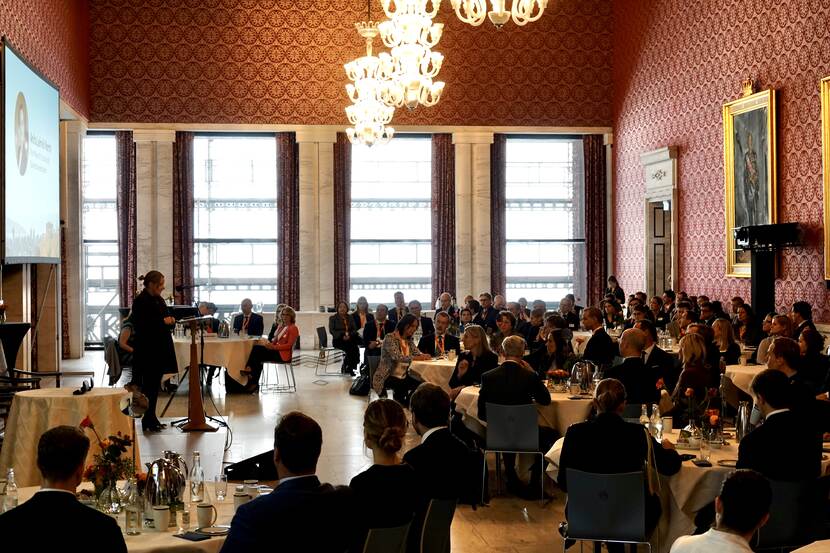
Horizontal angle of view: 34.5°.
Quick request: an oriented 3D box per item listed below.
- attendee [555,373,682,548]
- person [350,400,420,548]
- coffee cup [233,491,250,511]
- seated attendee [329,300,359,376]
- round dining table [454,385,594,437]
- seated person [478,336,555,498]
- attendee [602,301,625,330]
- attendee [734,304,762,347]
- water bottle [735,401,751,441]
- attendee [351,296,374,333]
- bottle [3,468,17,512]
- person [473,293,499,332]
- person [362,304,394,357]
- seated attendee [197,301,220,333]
[{"bbox_3d":[1.150,1.158,7.380,0.620,1.270,0.800,0,1,16],"label":"attendee"},{"bbox_3d":[-0.233,1.208,5.765,0.750,1.300,0.500,0,1,44],"label":"person"},{"bbox_3d":[-0.795,1.057,6.161,0.090,0.096,0.075,0,1,0],"label":"coffee cup"},{"bbox_3d":[-1.180,1.026,22.550,0.500,1.210,0.800,0,1,-9],"label":"seated attendee"},{"bbox_3d":[1.238,1.330,12.129,1.800,0.550,1.800,0,1,0],"label":"round dining table"},{"bbox_3d":[0.830,1.106,10.680,0.600,1.280,0.800,0,1,12],"label":"seated person"},{"bbox_3d":[3.260,1.018,21.900,0.500,1.240,0.780,0,1,27],"label":"attendee"},{"bbox_3d":[4.760,1.040,19.100,0.500,1.250,0.780,0,1,41],"label":"attendee"},{"bbox_3d":[2.050,0.908,8.320,0.105,0.260,0.105,0,1,0],"label":"water bottle"},{"bbox_3d":[-0.925,0.998,23.600,0.500,1.250,0.780,0,1,6],"label":"attendee"},{"bbox_3d":[-1.837,0.990,6.090,0.070,0.240,0.070,0,1,0],"label":"bottle"},{"bbox_3d":[1.170,0.974,22.300,0.530,1.320,0.780,0,1,9],"label":"person"},{"bbox_3d":[-0.528,1.076,19.133,0.520,1.300,0.750,0,1,18],"label":"person"},{"bbox_3d":[-3.220,1.023,20.750,0.520,1.260,0.780,0,1,-3],"label":"seated attendee"}]

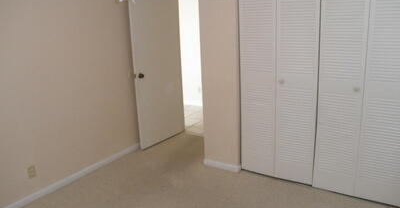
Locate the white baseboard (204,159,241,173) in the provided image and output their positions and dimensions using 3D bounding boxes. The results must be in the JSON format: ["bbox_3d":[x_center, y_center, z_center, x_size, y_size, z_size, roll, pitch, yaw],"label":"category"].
[{"bbox_3d":[0.239,0.668,3.493,0.430,0.080,0.020,6,16,31],"label":"white baseboard"}]

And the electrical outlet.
[{"bbox_3d":[-1.528,0.624,2.948,0.008,0.112,0.072,6,16,31],"label":"electrical outlet"}]

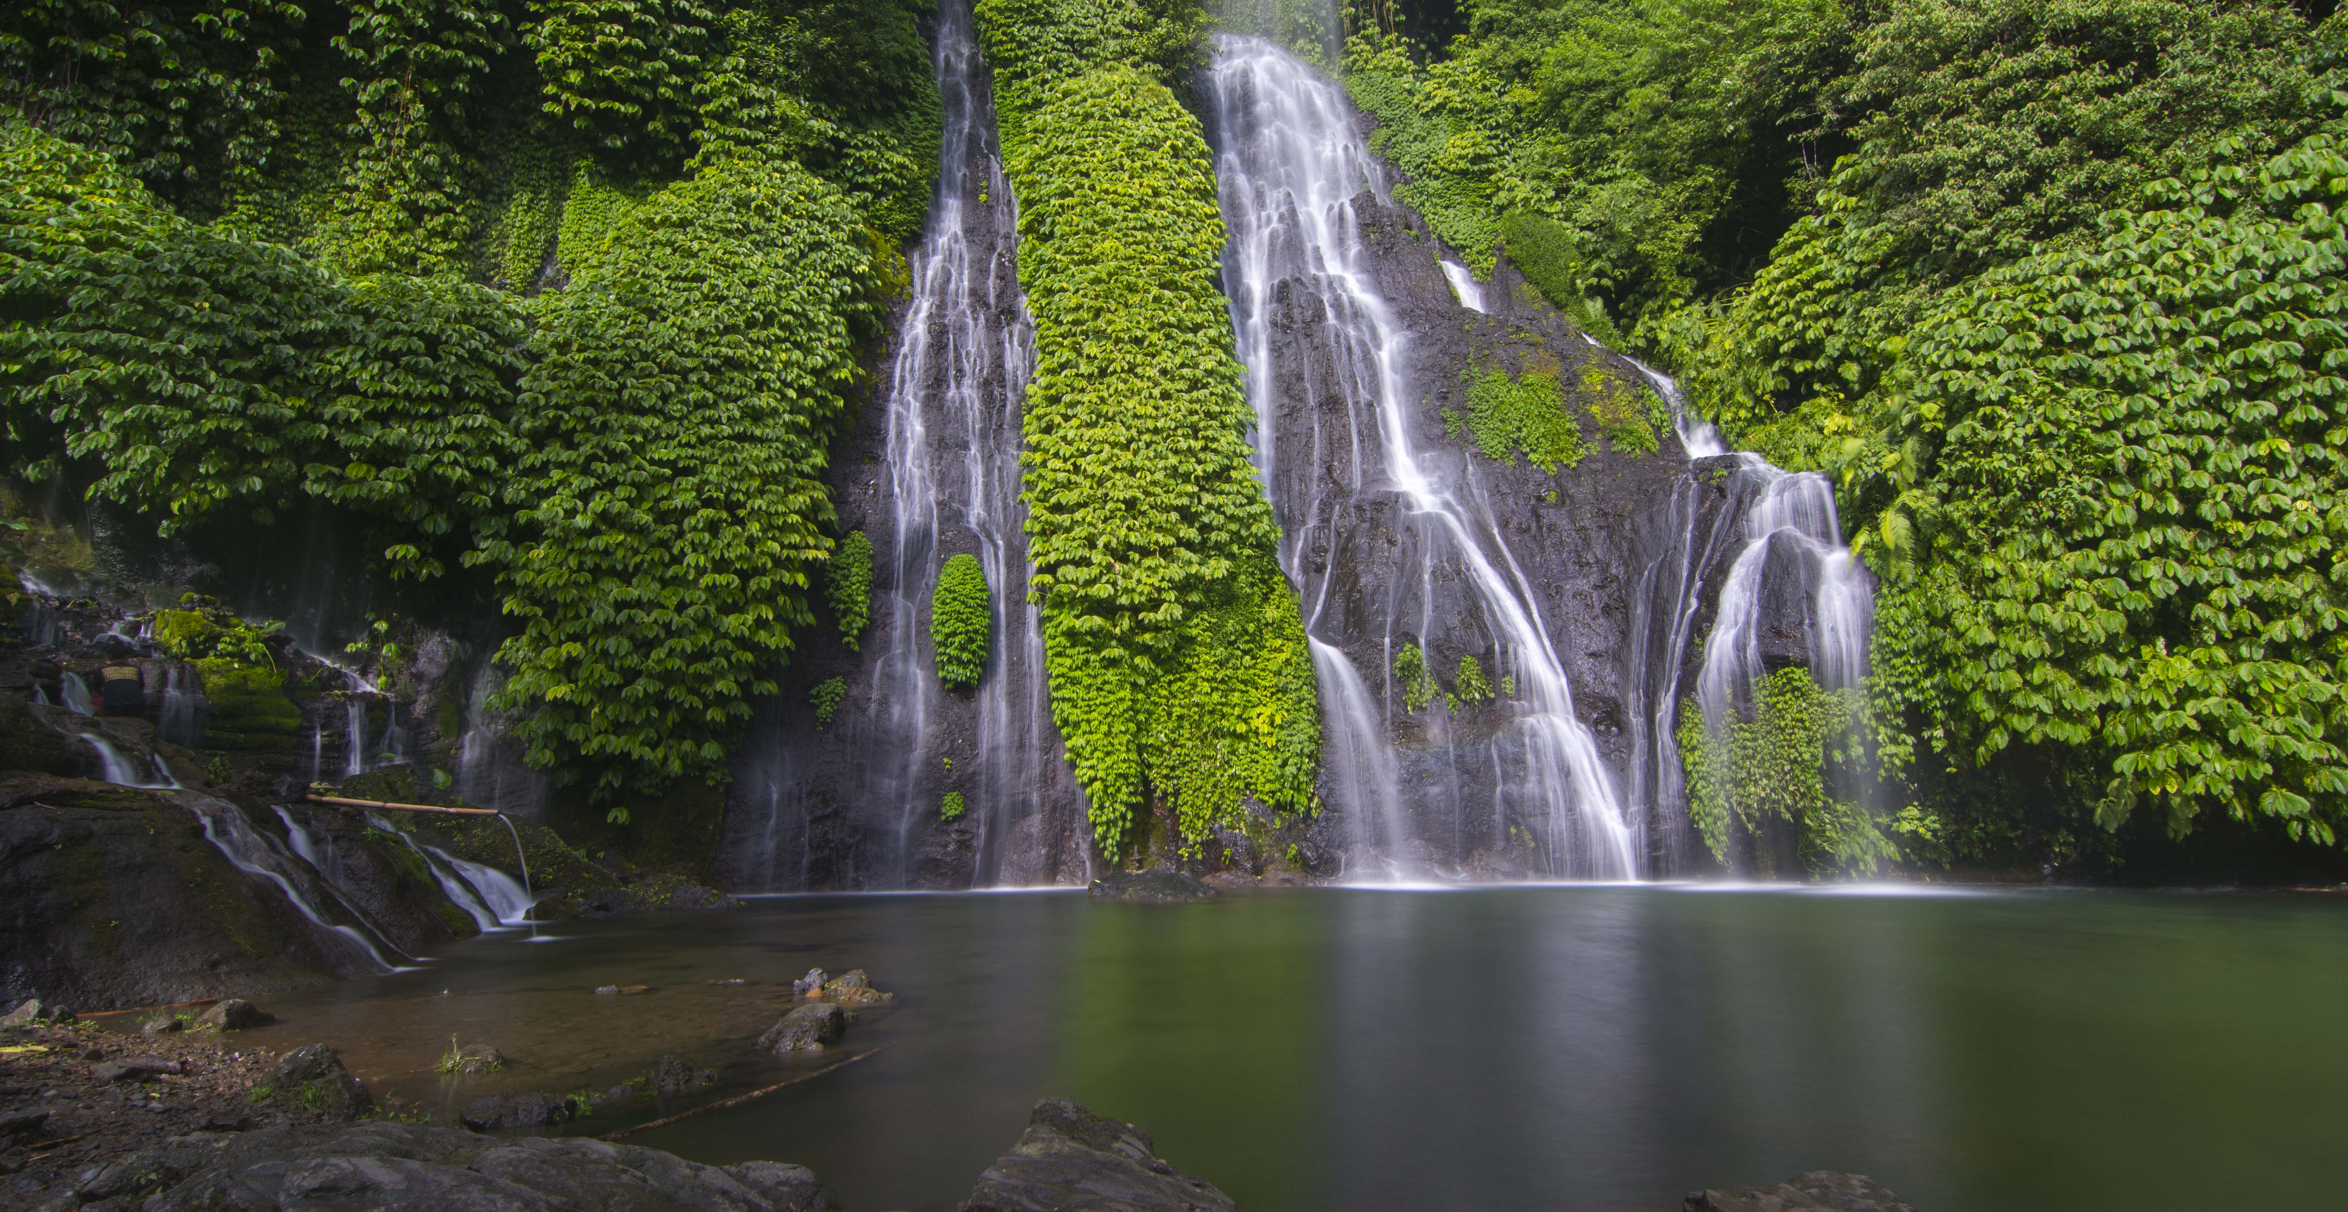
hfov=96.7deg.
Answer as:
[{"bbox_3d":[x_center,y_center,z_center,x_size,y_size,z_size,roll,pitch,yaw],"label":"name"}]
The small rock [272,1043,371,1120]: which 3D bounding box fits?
[{"bbox_3d":[-4.330,2.401,5.330,0.376,0.290,0.339,6,-10,-37],"label":"small rock"}]

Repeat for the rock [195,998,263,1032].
[{"bbox_3d":[-6.522,2.812,7.230,0.345,0.171,0.294,7,-11,-40],"label":"rock"}]

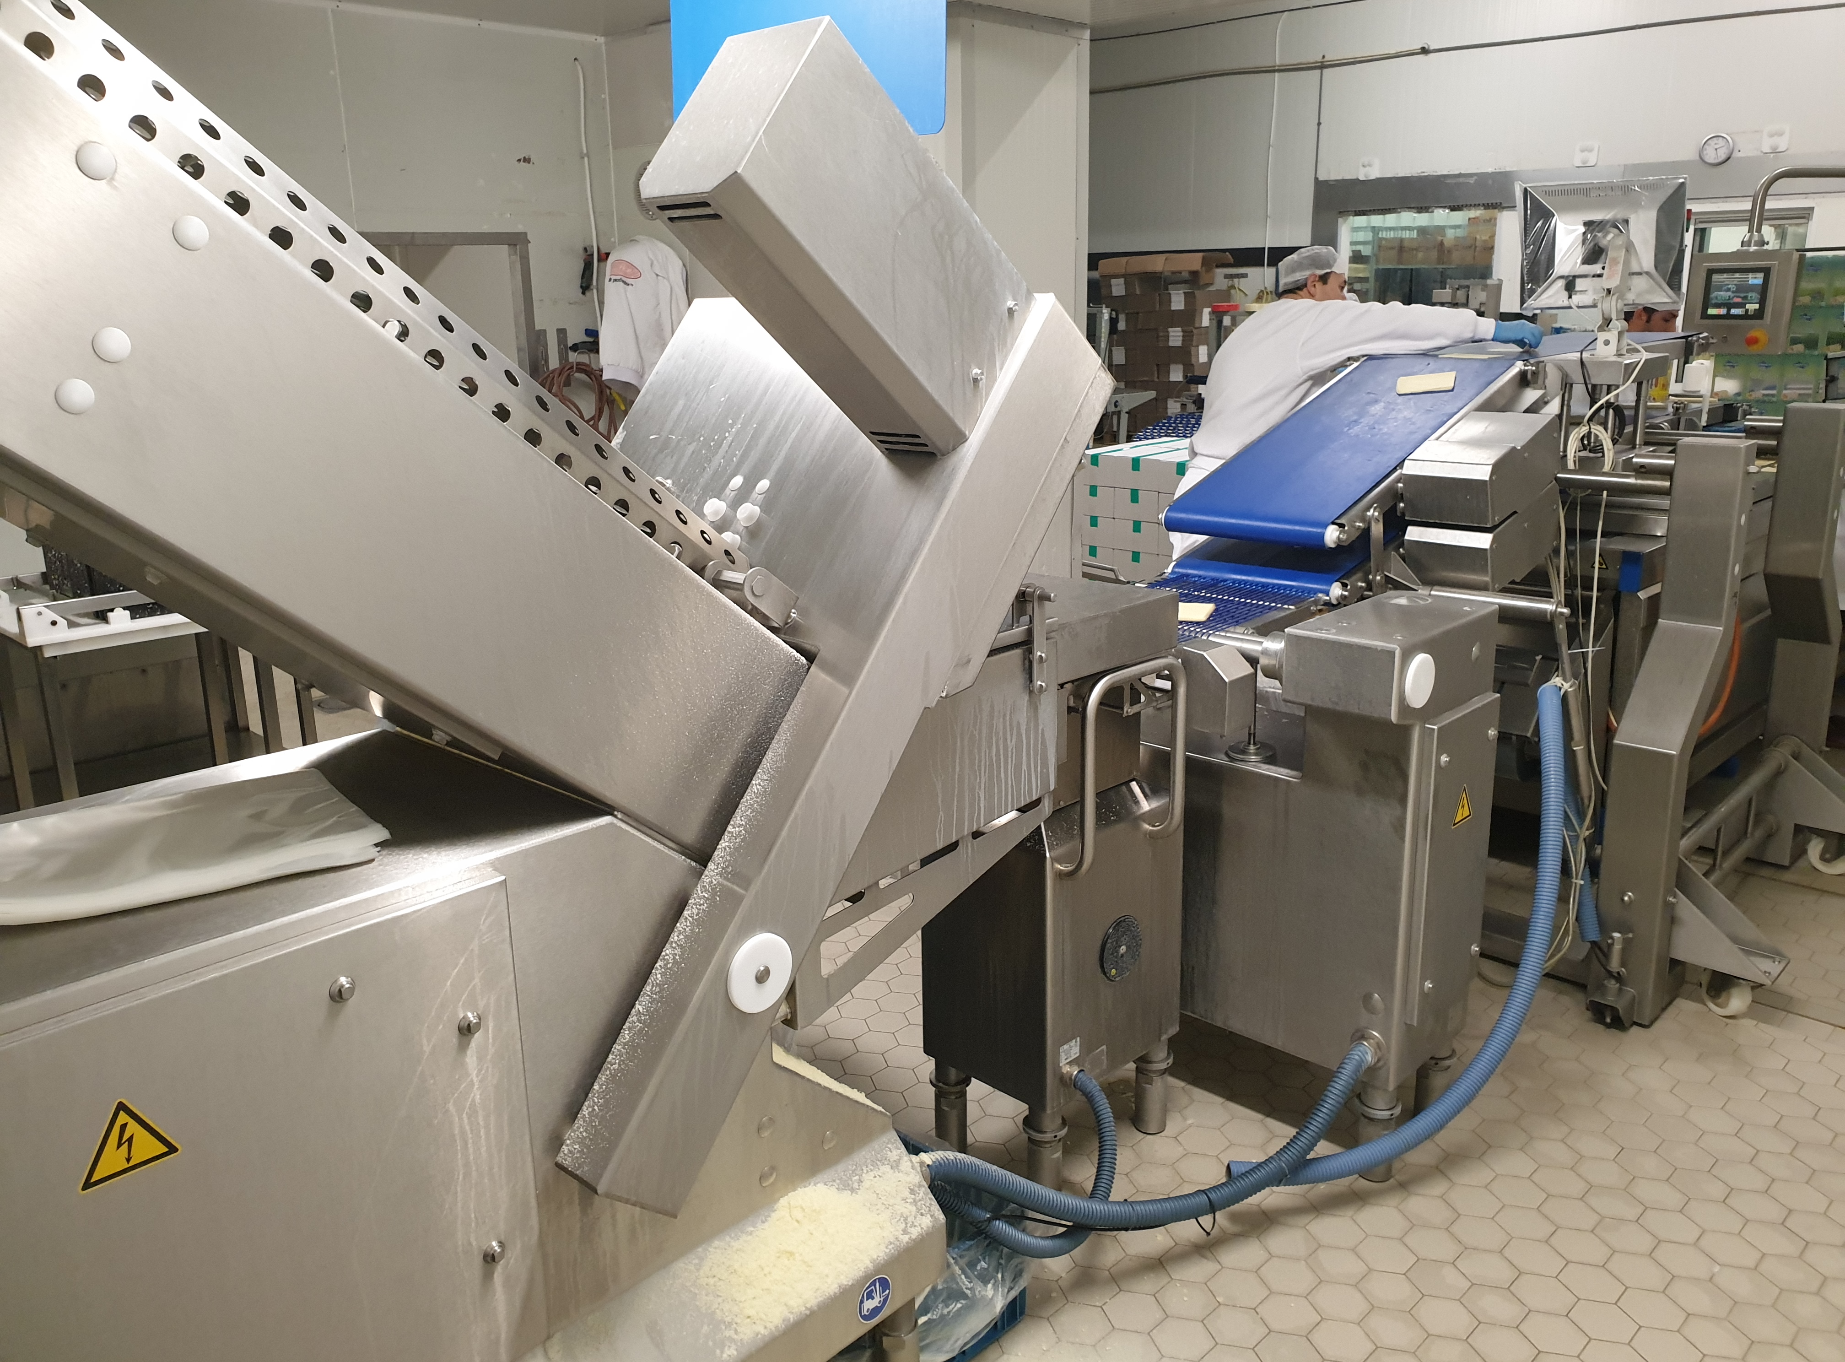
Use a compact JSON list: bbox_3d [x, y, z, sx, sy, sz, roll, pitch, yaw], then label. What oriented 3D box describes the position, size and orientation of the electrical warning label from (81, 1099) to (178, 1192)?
[{"bbox_3d":[-0.823,0.470,1.430,0.002,0.084,0.099,11,19,40],"label":"electrical warning label"}]

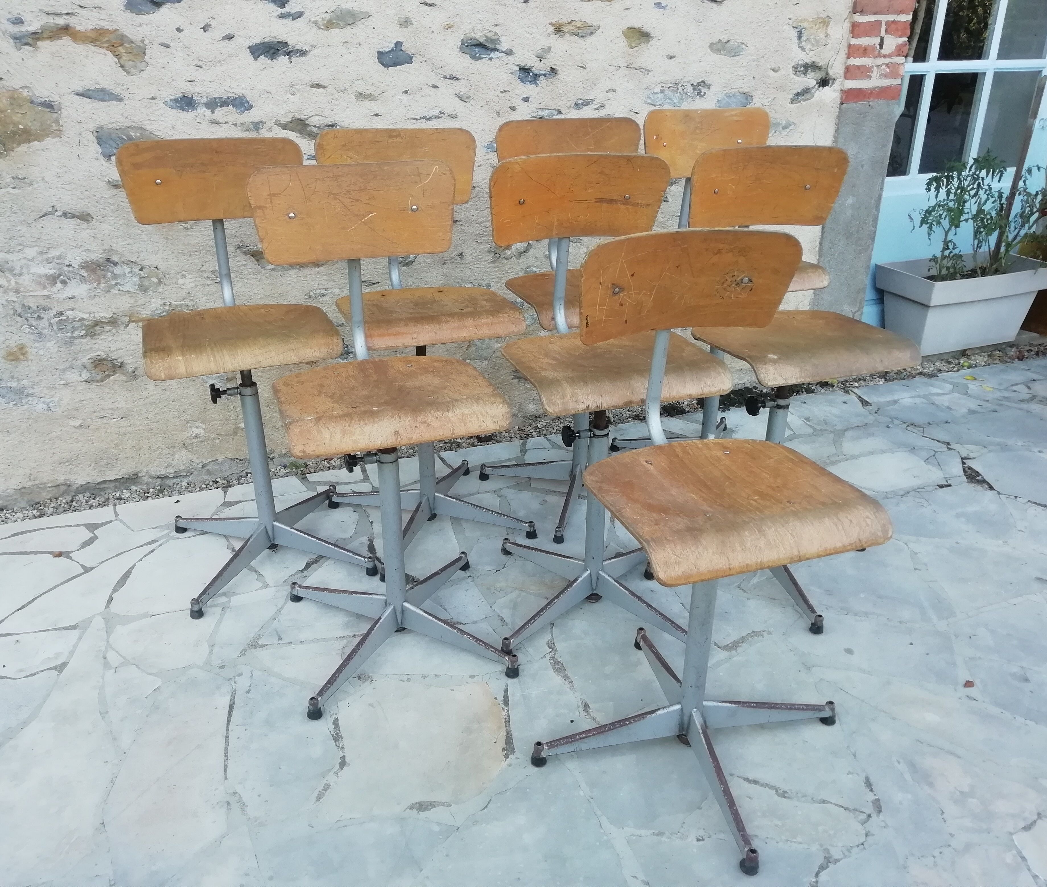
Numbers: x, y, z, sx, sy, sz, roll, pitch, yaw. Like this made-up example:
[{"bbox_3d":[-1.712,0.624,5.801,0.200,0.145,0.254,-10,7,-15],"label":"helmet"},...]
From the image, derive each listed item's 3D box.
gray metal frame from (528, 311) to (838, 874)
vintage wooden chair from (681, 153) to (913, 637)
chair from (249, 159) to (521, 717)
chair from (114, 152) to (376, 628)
[{"bbox_3d":[0.309,0.195,1.500,0.577,0.821,0.577,-7,26,-15],"label":"gray metal frame"},{"bbox_3d":[0.592,-0.142,2.023,0.577,0.980,0.577,-7,26,-15],"label":"vintage wooden chair"},{"bbox_3d":[-0.277,-0.020,1.763,0.448,0.982,0.448,-8,27,-16],"label":"chair"},{"bbox_3d":[-0.641,-0.170,2.064,0.477,0.993,0.477,-9,27,-18],"label":"chair"}]

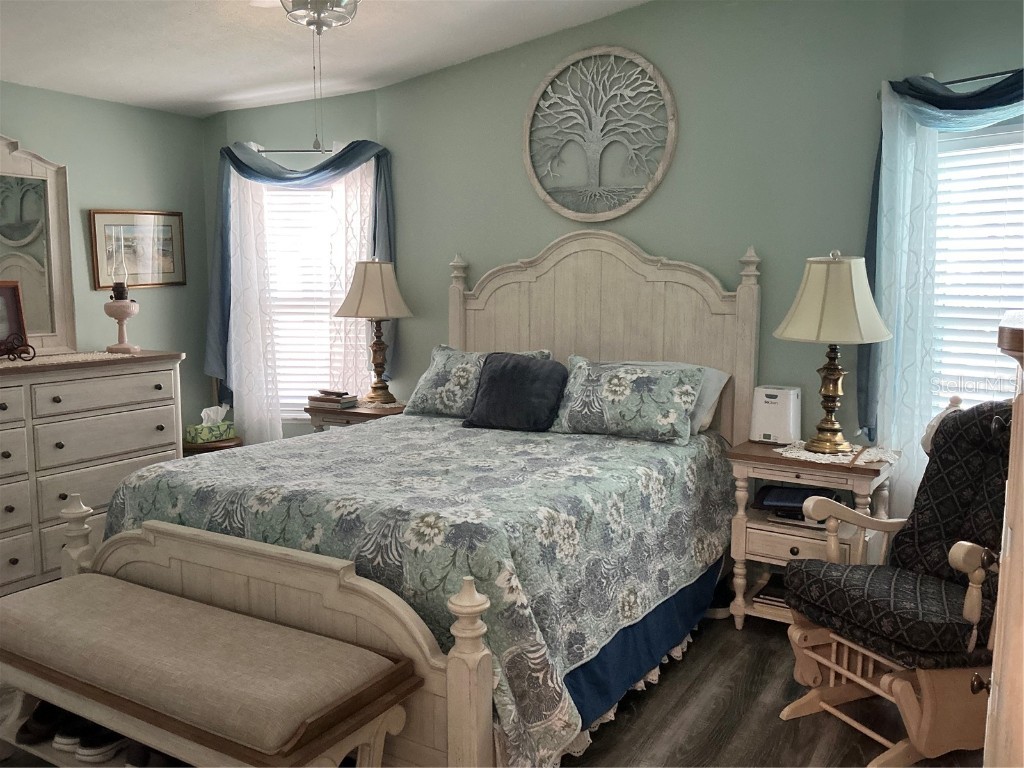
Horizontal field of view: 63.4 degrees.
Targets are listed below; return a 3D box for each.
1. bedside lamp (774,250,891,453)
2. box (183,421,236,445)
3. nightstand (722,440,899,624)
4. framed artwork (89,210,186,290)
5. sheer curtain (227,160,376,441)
[{"bbox_3d":[1.365,-0.135,3.477,0.485,0.841,0.485,4,8,34],"label":"bedside lamp"},{"bbox_3d":[-1.755,0.287,4.845,0.120,0.092,0.240,5,8,36],"label":"box"},{"bbox_3d":[1.272,0.664,3.518,0.610,0.757,0.440,5,8,34],"label":"nightstand"},{"bbox_3d":[-2.087,-0.756,4.661,0.030,0.430,0.580,4,8,32],"label":"framed artwork"},{"bbox_3d":[-1.273,-0.320,5.097,0.903,2.060,0.120,0,7,3],"label":"sheer curtain"}]

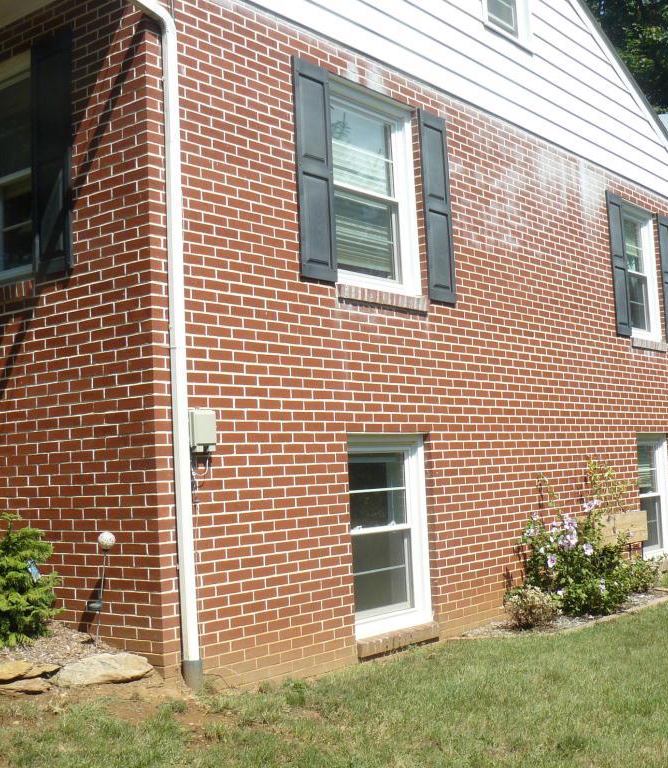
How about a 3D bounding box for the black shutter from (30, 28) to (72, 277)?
[{"bbox_3d":[-1.693,-1.383,6.418,0.365,1.460,0.040,-6,-6,38],"label":"black shutter"}]

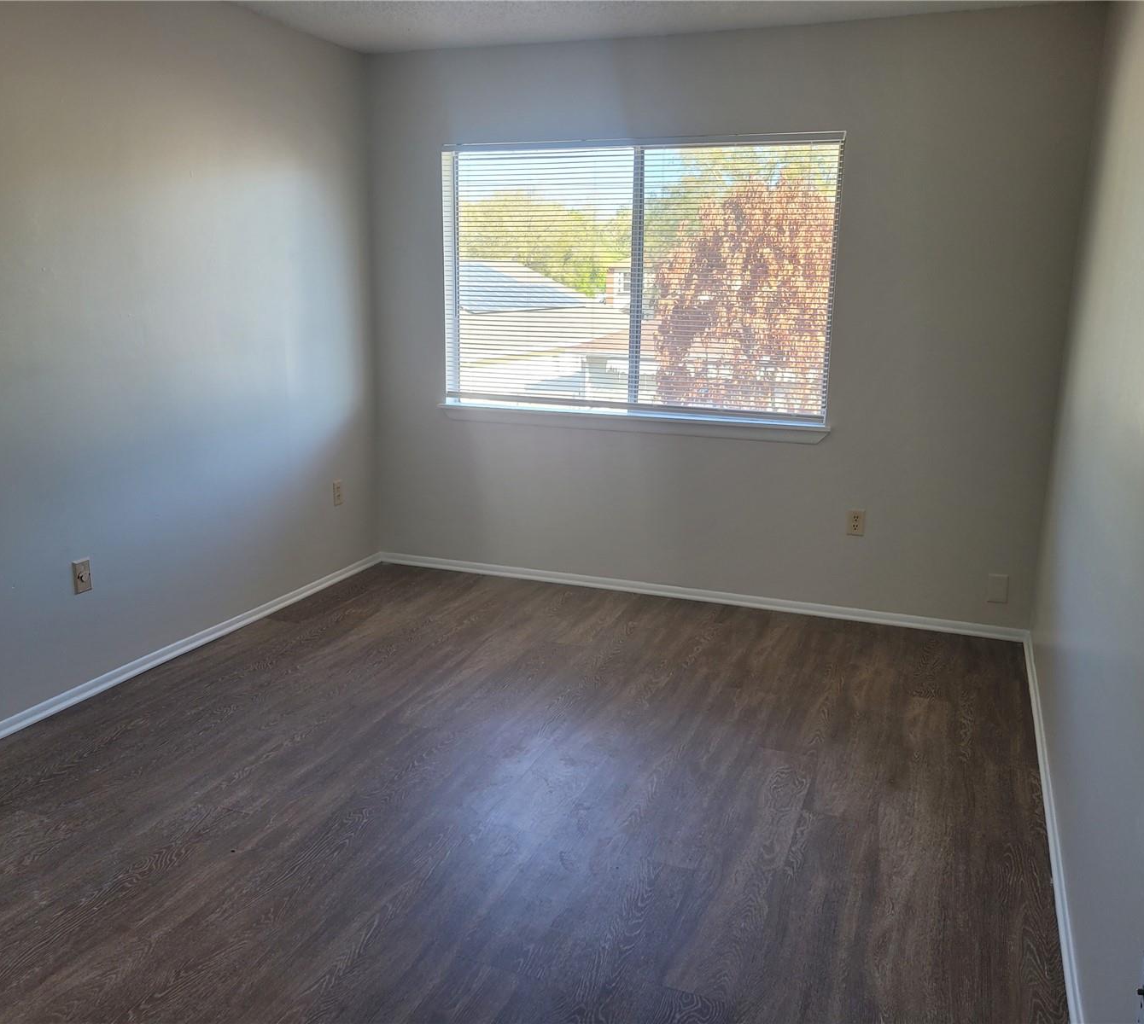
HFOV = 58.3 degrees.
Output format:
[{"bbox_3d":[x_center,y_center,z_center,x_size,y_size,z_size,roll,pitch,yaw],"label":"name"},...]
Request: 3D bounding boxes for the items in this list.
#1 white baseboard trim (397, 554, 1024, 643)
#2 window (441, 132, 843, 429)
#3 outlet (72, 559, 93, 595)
[{"bbox_3d":[0.443,0.372,4.759,3.080,0.053,0.014,6,14,21],"label":"white baseboard trim"},{"bbox_3d":[0.258,-1.034,4.577,1.820,1.200,0.100,6,14,21],"label":"window"},{"bbox_3d":[-1.661,0.219,3.492,0.013,0.115,0.073,6,14,20],"label":"outlet"}]

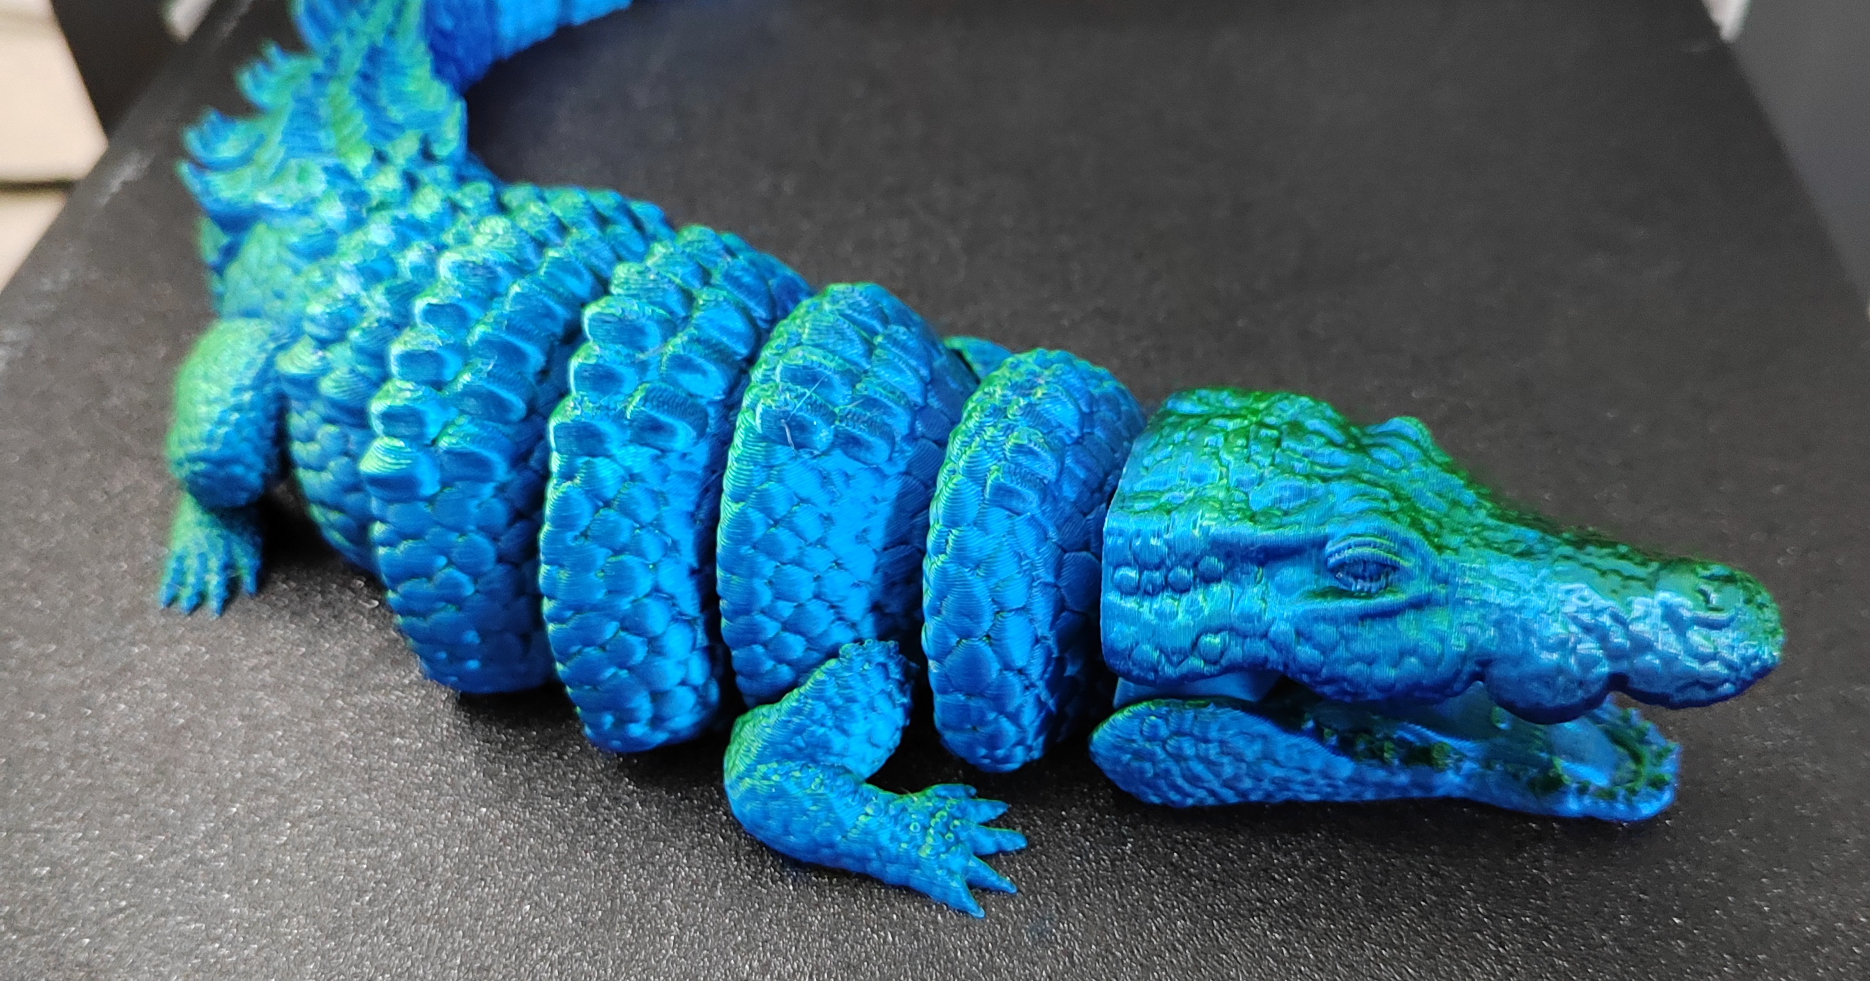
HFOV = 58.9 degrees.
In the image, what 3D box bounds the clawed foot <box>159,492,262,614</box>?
[{"bbox_3d":[-0.085,0.006,0.193,0.012,0.009,0.015,2,45,6],"label":"clawed foot"}]

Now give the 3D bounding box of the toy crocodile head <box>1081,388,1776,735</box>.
[{"bbox_3d":[0.048,0.005,0.154,0.061,0.030,0.033,10,46,13],"label":"toy crocodile head"}]

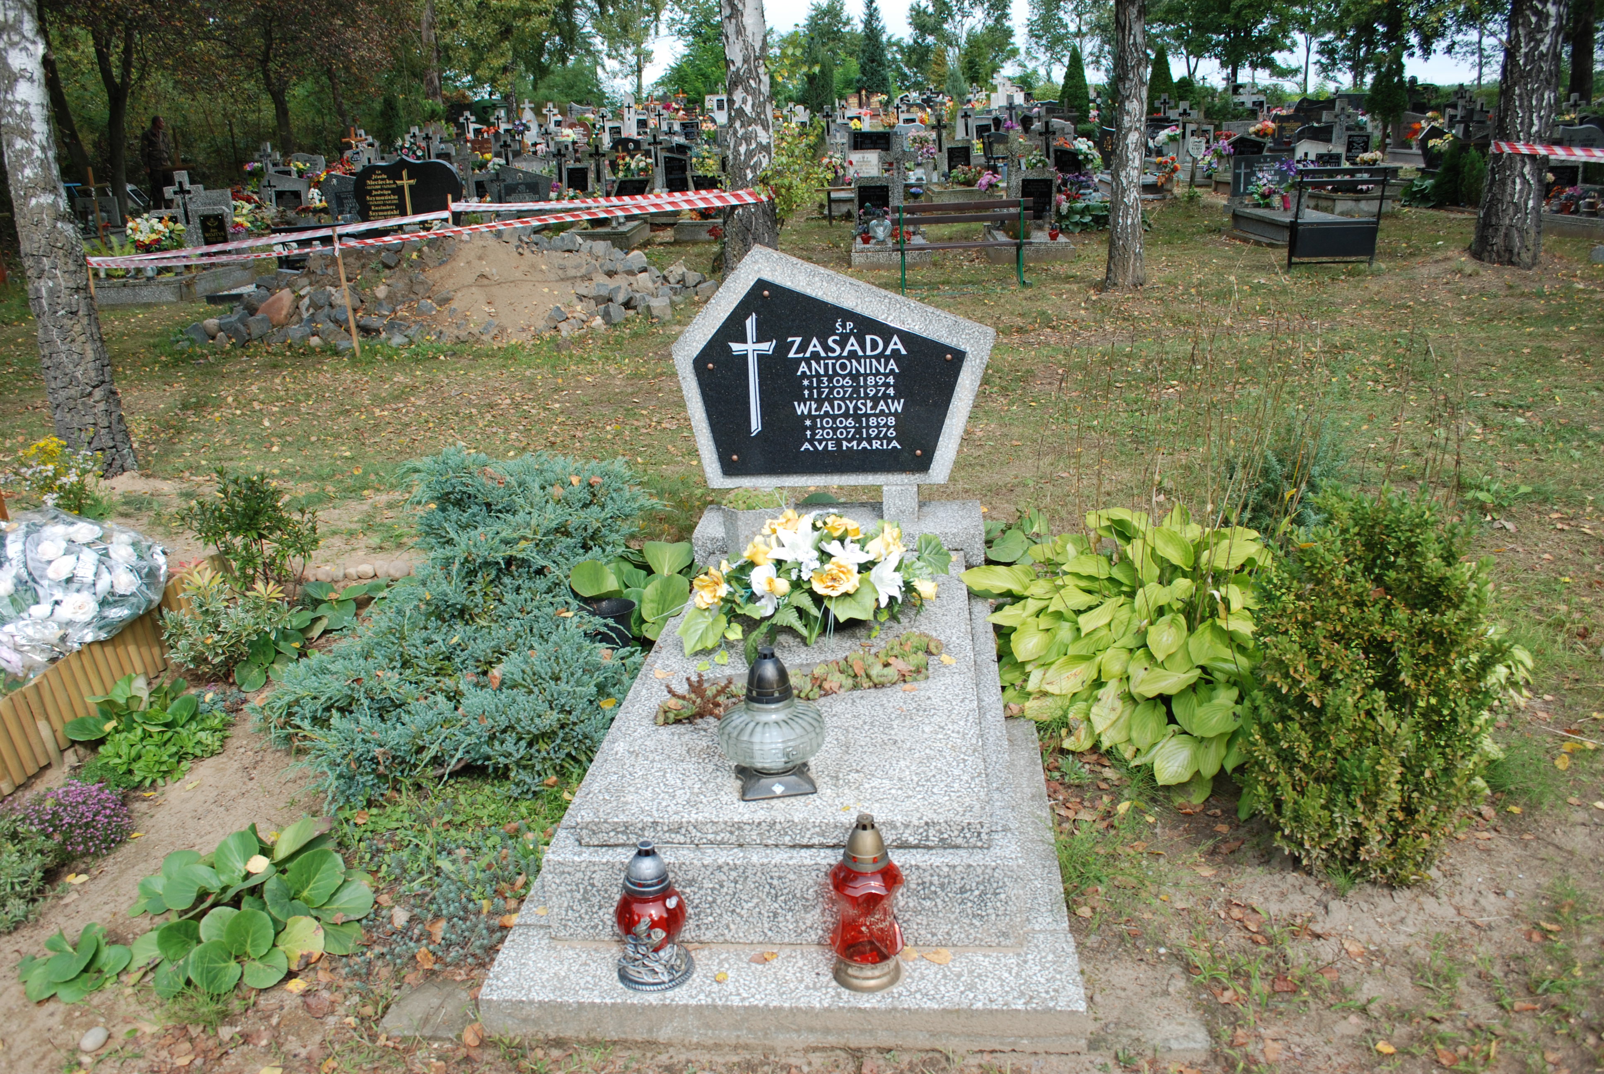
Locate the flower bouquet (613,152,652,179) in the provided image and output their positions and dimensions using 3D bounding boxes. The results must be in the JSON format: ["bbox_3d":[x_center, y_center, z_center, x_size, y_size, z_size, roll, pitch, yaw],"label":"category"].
[{"bbox_3d":[-2.566,-5.612,18.200,0.580,0.400,0.380,-1,19,6],"label":"flower bouquet"}]

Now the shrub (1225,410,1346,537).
[{"bbox_3d":[1.733,-0.189,4.281,0.430,0.420,0.400,5,20,22],"label":"shrub"}]

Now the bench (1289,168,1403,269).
[{"bbox_3d":[4.989,-2.993,11.286,0.860,0.880,0.520,-1,19,7],"label":"bench"}]

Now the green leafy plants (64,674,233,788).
[{"bbox_3d":[-1.778,0.510,3.270,0.420,0.170,0.340,-15,23,-29],"label":"green leafy plants"}]

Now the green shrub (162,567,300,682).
[{"bbox_3d":[-1.800,0.260,3.730,0.410,0.307,0.370,-13,21,-26],"label":"green shrub"}]

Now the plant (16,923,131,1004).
[{"bbox_3d":[-1.400,0.822,2.318,0.210,0.110,0.190,-1,19,6],"label":"plant"}]

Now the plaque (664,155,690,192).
[{"bbox_3d":[-1.678,-4.900,16.261,0.320,0.440,0.030,-1,20,6],"label":"plaque"}]

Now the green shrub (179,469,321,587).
[{"bbox_3d":[-2.006,-0.037,4.409,0.470,0.450,0.440,-13,22,-24],"label":"green shrub"}]

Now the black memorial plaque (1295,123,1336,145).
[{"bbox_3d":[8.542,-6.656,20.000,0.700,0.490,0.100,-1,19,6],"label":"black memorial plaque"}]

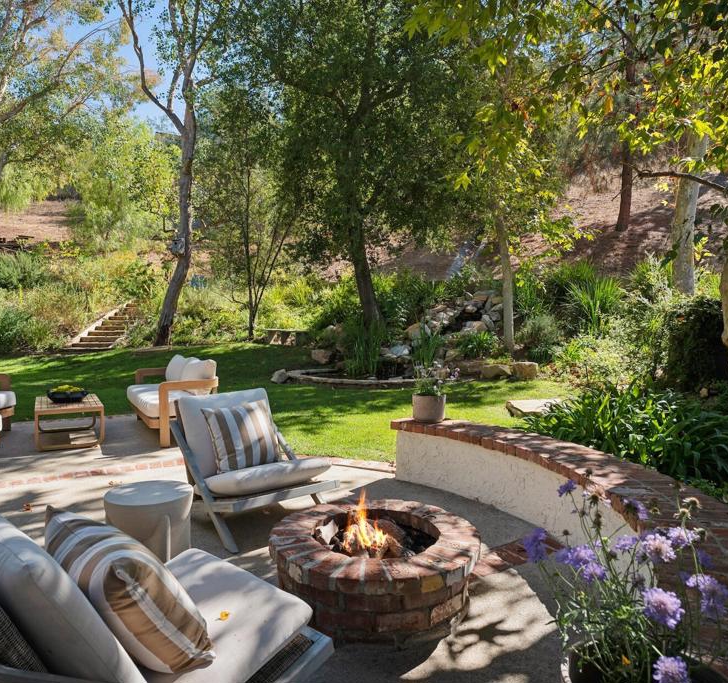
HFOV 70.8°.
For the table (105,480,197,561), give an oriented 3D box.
[{"bbox_3d":[-0.935,0.887,2.261,0.385,0.450,0.385,0,1,0],"label":"table"}]

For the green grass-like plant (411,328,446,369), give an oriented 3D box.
[{"bbox_3d":[1.461,0.170,11.600,0.730,1.000,0.650,0,1,0],"label":"green grass-like plant"}]

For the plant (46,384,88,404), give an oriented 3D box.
[{"bbox_3d":[-3.388,0.593,5.871,0.460,0.190,0.460,0,1,0],"label":"plant"}]

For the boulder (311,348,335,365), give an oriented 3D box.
[{"bbox_3d":[-1.062,0.391,13.100,0.570,0.390,0.480,0,1,0],"label":"boulder"}]

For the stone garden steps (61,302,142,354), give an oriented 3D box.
[{"bbox_3d":[-7.715,-0.361,15.400,1.250,1.500,2.700,0,1,19],"label":"stone garden steps"}]

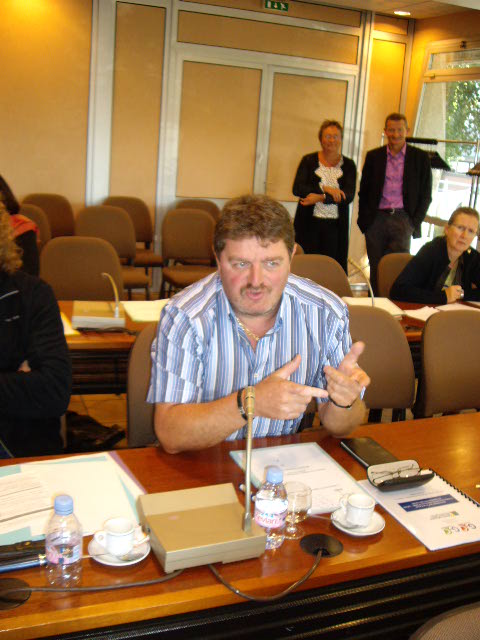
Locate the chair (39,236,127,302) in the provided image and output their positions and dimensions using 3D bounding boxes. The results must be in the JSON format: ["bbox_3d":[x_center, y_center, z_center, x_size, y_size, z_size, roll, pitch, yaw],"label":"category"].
[{"bbox_3d":[-0.809,0.046,3.707,0.490,0.900,0.570,-1,15,-21],"label":"chair"}]

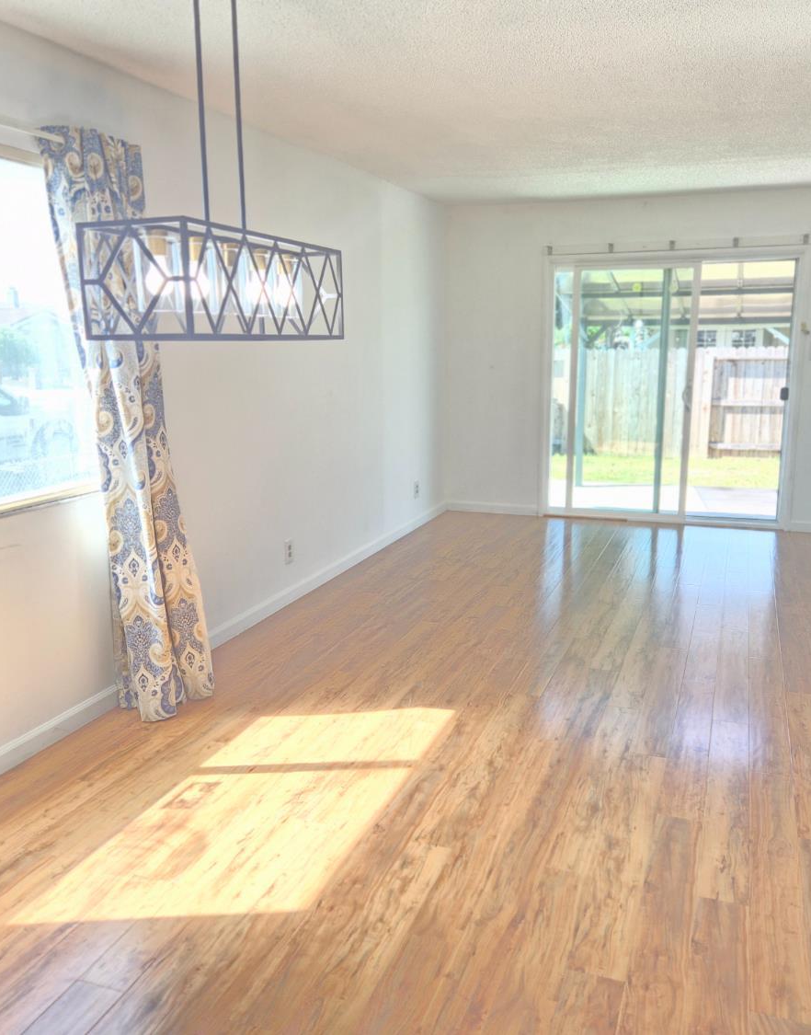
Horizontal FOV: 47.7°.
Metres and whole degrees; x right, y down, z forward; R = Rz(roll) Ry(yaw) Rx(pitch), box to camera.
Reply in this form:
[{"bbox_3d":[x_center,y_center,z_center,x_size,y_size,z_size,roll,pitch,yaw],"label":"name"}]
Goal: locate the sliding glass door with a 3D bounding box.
[{"bbox_3d":[1.949,-0.939,6.894,1.760,1.960,0.100,4,12,20],"label":"sliding glass door"}]

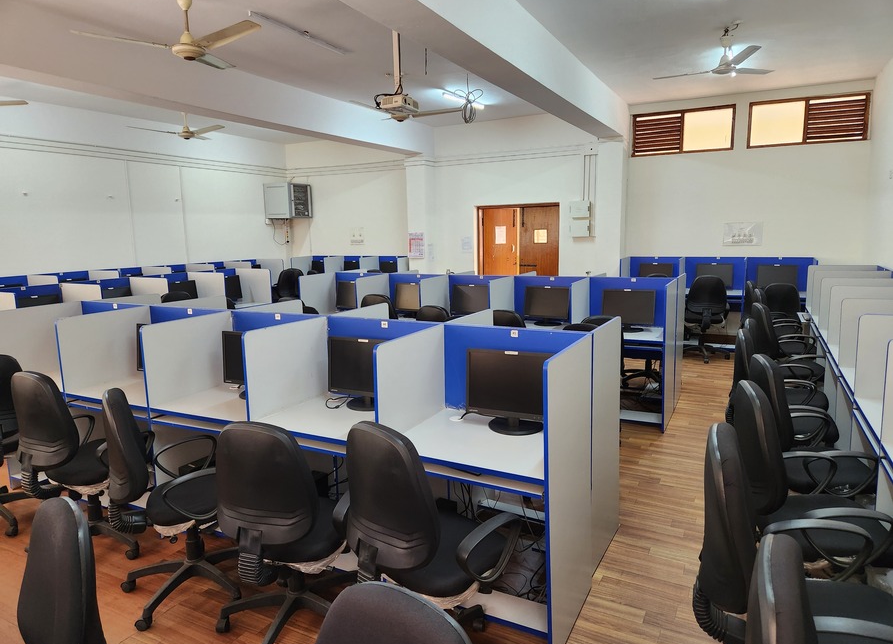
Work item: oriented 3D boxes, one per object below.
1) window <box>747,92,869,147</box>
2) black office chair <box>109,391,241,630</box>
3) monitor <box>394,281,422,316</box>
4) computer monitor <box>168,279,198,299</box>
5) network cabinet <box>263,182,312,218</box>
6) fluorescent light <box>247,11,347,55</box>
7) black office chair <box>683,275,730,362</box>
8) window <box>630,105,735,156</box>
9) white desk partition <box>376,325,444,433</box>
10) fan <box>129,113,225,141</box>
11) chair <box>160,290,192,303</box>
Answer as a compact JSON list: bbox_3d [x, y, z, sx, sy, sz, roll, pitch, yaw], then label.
[{"bbox_3d":[4.518,-2.514,7.445,1.290,0.560,0.090,3,10,27],"label":"window"},{"bbox_3d":[-1.180,0.749,2.684,0.620,0.990,0.600,-6,10,-26],"label":"black office chair"},{"bbox_3d":[-0.326,-0.219,5.936,0.430,0.340,0.200,3,10,27],"label":"monitor"},{"bbox_3d":[-3.257,-0.307,7.188,0.215,0.355,0.440,3,10,27],"label":"computer monitor"},{"bbox_3d":[-3.005,-2.286,11.259,0.580,0.620,0.620,3,10,27],"label":"network cabinet"},{"bbox_3d":[-1.202,-2.397,4.965,0.060,0.060,1.210,3,10,27],"label":"fluorescent light"},{"bbox_3d":[3.128,-0.059,7.224,0.600,1.020,0.620,3,10,24],"label":"black office chair"},{"bbox_3d":[3.209,-2.591,8.093,1.290,0.570,0.100,3,10,27],"label":"window"},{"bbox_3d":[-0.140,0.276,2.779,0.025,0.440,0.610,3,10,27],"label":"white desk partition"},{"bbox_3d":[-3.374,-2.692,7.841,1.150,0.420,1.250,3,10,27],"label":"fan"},{"bbox_3d":[-2.904,0.206,6.363,0.620,1.010,0.600,4,10,32],"label":"chair"}]

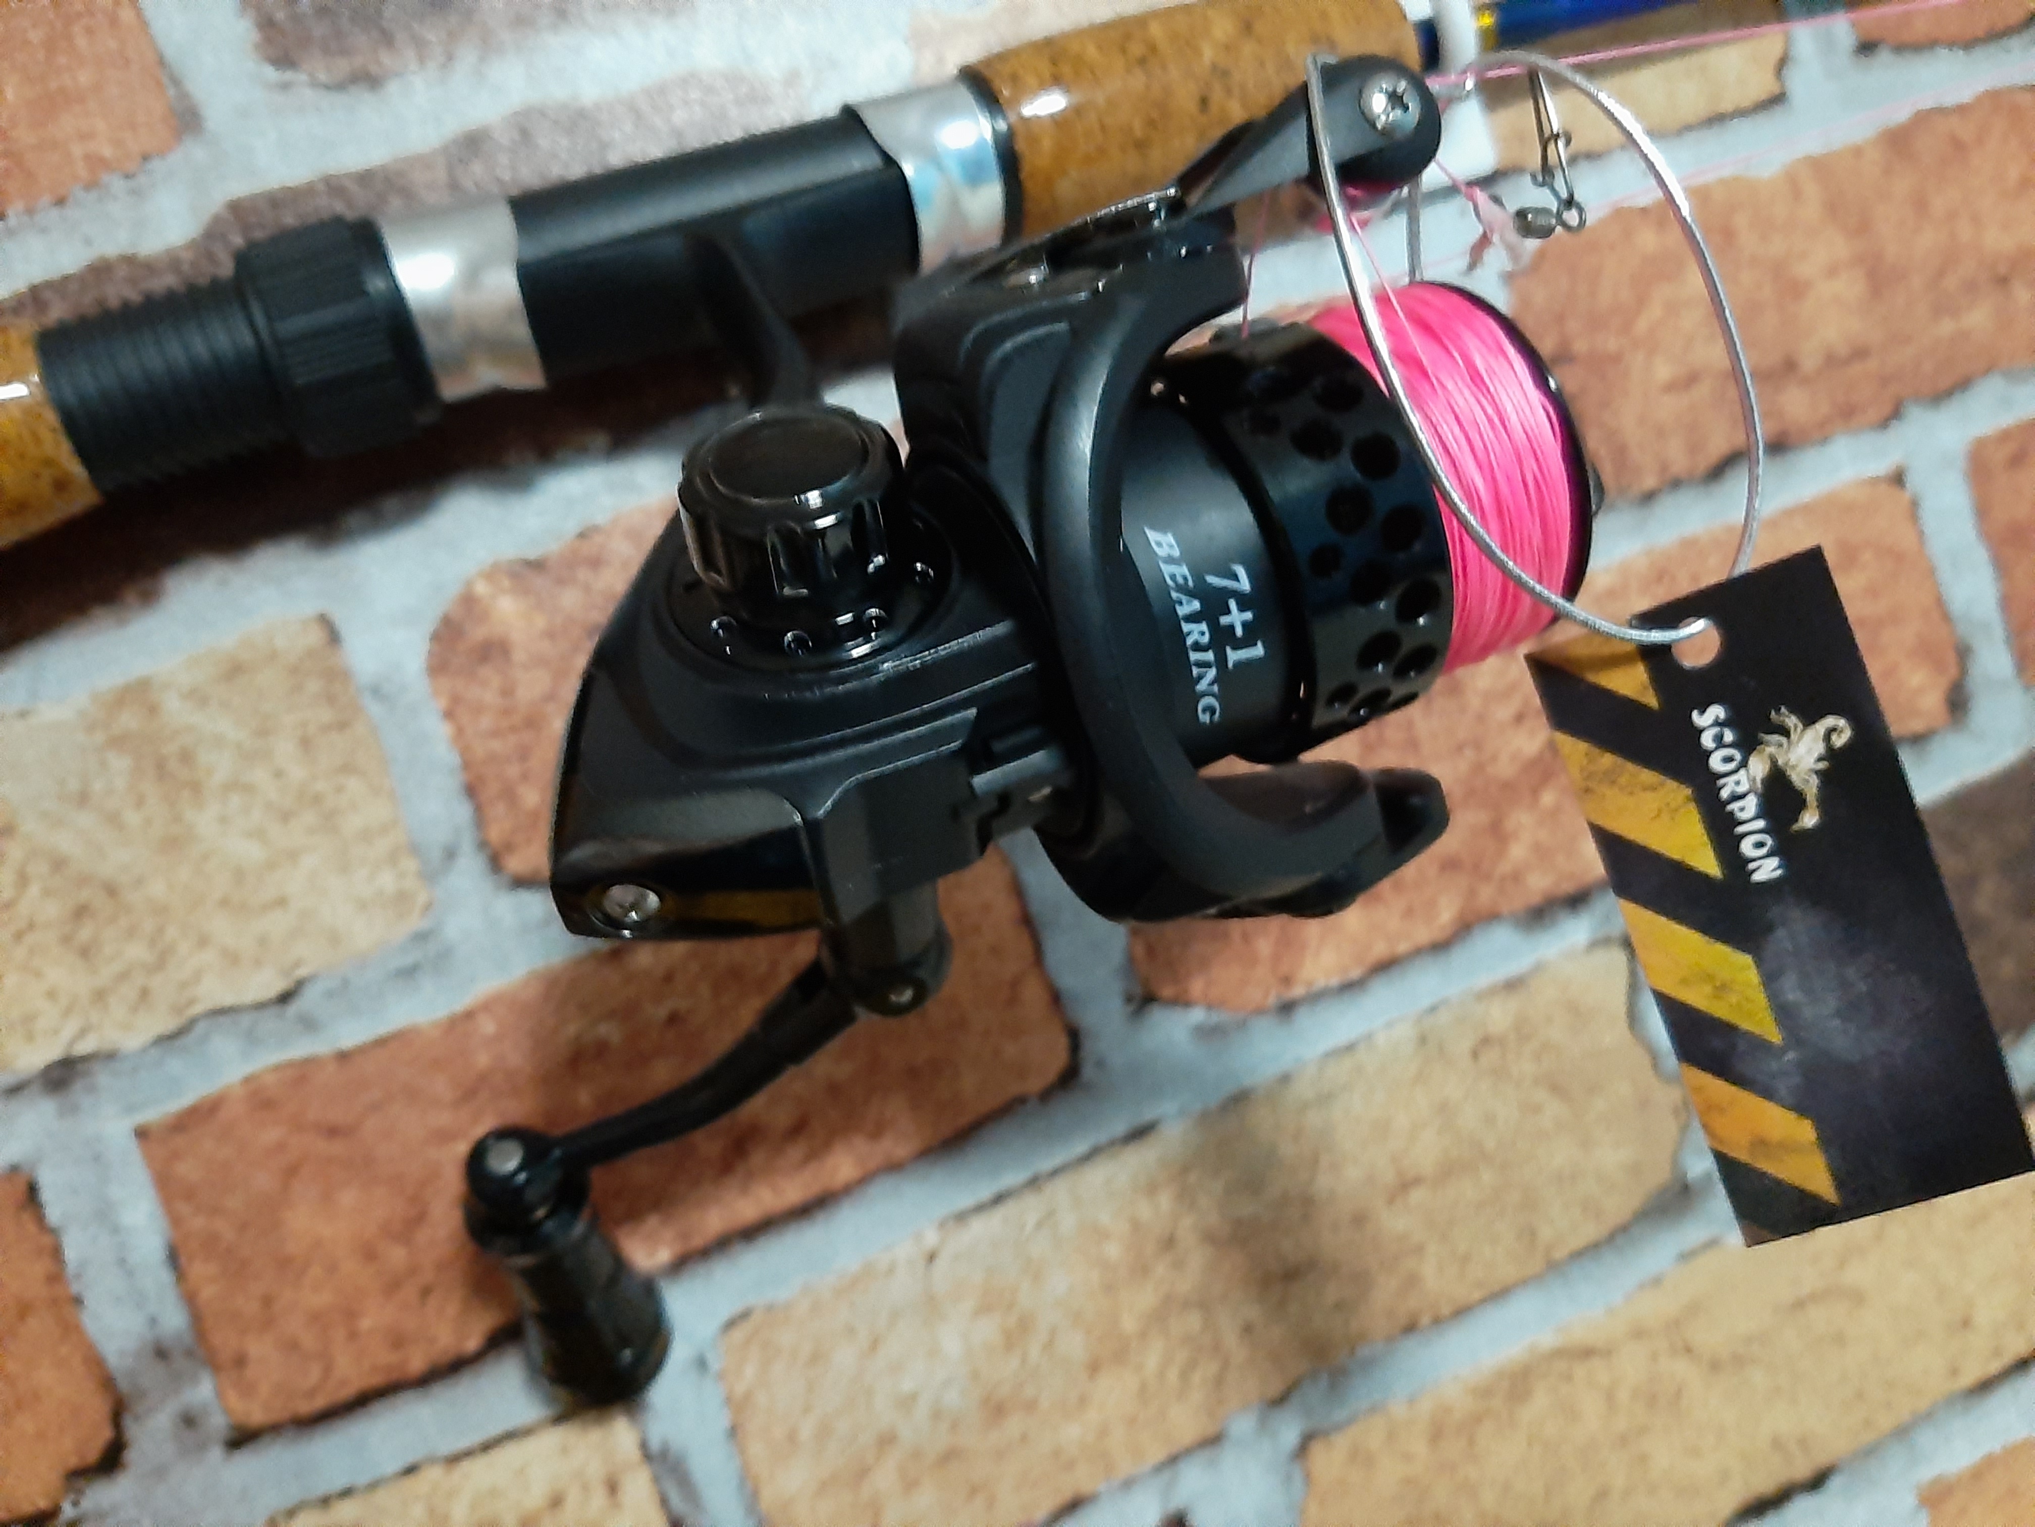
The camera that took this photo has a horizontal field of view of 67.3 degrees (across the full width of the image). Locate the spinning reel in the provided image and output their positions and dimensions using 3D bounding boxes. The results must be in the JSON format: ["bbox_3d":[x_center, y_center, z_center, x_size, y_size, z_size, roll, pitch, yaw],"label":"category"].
[{"bbox_3d":[-0.016,-0.013,0.206,0.150,0.137,0.123,-22,51,-16],"label":"spinning reel"}]

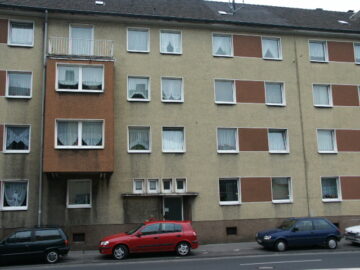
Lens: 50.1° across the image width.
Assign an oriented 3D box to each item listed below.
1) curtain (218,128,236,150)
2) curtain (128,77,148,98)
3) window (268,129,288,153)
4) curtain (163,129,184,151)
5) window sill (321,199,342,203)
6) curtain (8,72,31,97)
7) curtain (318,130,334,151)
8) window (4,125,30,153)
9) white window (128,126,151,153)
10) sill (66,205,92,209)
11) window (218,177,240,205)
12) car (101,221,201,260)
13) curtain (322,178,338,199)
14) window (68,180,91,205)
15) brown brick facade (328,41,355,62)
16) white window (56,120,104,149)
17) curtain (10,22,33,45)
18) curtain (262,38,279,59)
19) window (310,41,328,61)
[{"bbox_3d":[2.571,0.261,20.777,1.002,1.158,0.100,1,-10,-12],"label":"curtain"},{"bbox_3d":[-2.222,-2.542,20.603,1.055,1.197,0.100,1,-10,-12],"label":"curtain"},{"bbox_3d":[5.433,0.324,21.239,1.216,1.375,0.150,1,-10,-12],"label":"window"},{"bbox_3d":[-0.331,0.281,20.230,1.109,1.107,0.100,1,-10,-12],"label":"curtain"},{"bbox_3d":[8.715,3.759,21.993,1.220,0.090,0.180,1,-10,-12],"label":"window sill"},{"bbox_3d":[-7.949,-2.505,19.083,1.038,1.207,0.100,1,-10,-12],"label":"curtain"},{"bbox_3d":[8.369,0.340,22.026,0.917,1.229,0.100,1,-10,-12],"label":"curtain"},{"bbox_3d":[-7.786,0.195,18.494,1.191,1.377,0.180,1,-10,-12],"label":"window"},{"bbox_3d":[-2.129,0.265,20.318,1.195,1.375,0.150,1,-10,-12],"label":"white window"},{"bbox_3d":[-4.977,3.613,19.083,1.220,0.090,0.180,1,-10,-12],"label":"sill"},{"bbox_3d":[2.711,3.022,20.868,1.218,1.407,0.150,1,-10,-12],"label":"window"},{"bbox_3d":[-1.326,4.267,16.038,4.180,1.440,1.710,1,-10,-13],"label":"car"},{"bbox_3d":[8.677,3.088,22.301,1.050,1.200,0.080,1,-10,-12],"label":"curtain"},{"bbox_3d":[-4.838,2.837,18.543,1.179,1.398,0.160,1,-10,-12],"label":"window"},{"bbox_3d":[9.668,-4.947,23.035,1.744,1.242,0.120,1,-10,-13],"label":"brown brick facade"},{"bbox_3d":[-4.562,-0.035,17.622,2.192,1.363,0.180,1,-10,-13],"label":"white window"},{"bbox_3d":[-8.005,-5.165,19.503,1.046,1.201,0.100,1,-10,-12],"label":"curtain"},{"bbox_3d":[5.258,-5.027,22.259,1.042,1.272,0.100,1,-10,-12],"label":"curtain"},{"bbox_3d":[8.203,-4.935,22.739,1.218,1.335,0.150,1,-10,-12],"label":"window"}]

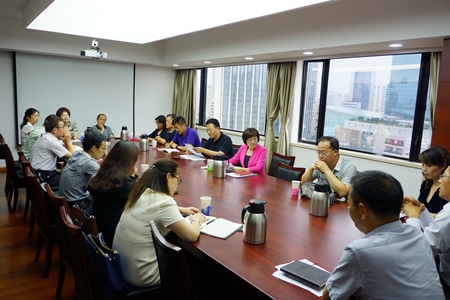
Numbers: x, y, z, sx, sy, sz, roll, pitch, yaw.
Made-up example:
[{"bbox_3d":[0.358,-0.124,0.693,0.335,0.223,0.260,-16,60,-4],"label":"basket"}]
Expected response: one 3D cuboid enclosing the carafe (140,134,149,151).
[{"bbox_3d":[-1.202,-0.110,5.059,0.138,0.244,0.170,2,9,-3],"label":"carafe"}]

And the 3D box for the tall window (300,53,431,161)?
[{"bbox_3d":[1.752,-0.612,4.554,0.100,1.242,1.831,-4,11,-37],"label":"tall window"}]

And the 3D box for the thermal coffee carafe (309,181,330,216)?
[{"bbox_3d":[0.746,0.372,2.599,0.180,0.246,0.148,-4,11,-37],"label":"thermal coffee carafe"}]

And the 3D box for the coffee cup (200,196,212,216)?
[{"bbox_3d":[-0.134,0.417,2.480,0.083,0.114,0.083,3,9,0],"label":"coffee cup"}]

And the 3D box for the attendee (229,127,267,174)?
[{"bbox_3d":[0.242,0.355,4.220,0.480,1.230,0.680,9,11,36],"label":"attendee"}]

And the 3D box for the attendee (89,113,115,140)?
[{"bbox_3d":[-2.312,-0.081,6.364,0.520,1.190,0.680,-4,11,-35],"label":"attendee"}]

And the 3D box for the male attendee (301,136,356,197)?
[{"bbox_3d":[1.033,0.522,3.303,0.640,1.280,0.510,-3,10,-33],"label":"male attendee"}]

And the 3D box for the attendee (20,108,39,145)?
[{"bbox_3d":[-2.894,0.003,5.402,0.660,1.270,0.460,0,9,-16],"label":"attendee"}]

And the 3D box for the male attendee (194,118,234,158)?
[{"bbox_3d":[-0.239,0.198,4.917,0.520,1.280,0.700,11,12,43],"label":"male attendee"}]

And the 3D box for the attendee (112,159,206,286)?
[{"bbox_3d":[-0.386,0.654,2.134,0.700,1.230,0.500,-5,12,-40],"label":"attendee"}]

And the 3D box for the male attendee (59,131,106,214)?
[{"bbox_3d":[-1.227,0.457,3.135,0.660,1.270,0.500,-5,11,-39],"label":"male attendee"}]

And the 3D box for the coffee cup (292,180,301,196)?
[{"bbox_3d":[0.650,0.351,3.055,0.078,0.116,0.078,2,9,0],"label":"coffee cup"}]

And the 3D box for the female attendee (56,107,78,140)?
[{"bbox_3d":[-2.753,-0.064,5.904,0.460,1.280,0.750,-4,11,-37],"label":"female attendee"}]

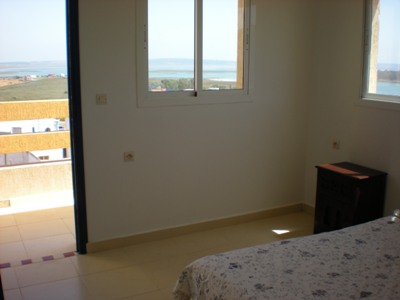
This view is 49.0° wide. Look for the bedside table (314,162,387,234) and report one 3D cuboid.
[{"bbox_3d":[1.267,0.474,3.740,0.357,0.622,0.478,-6,13,-28],"label":"bedside table"}]

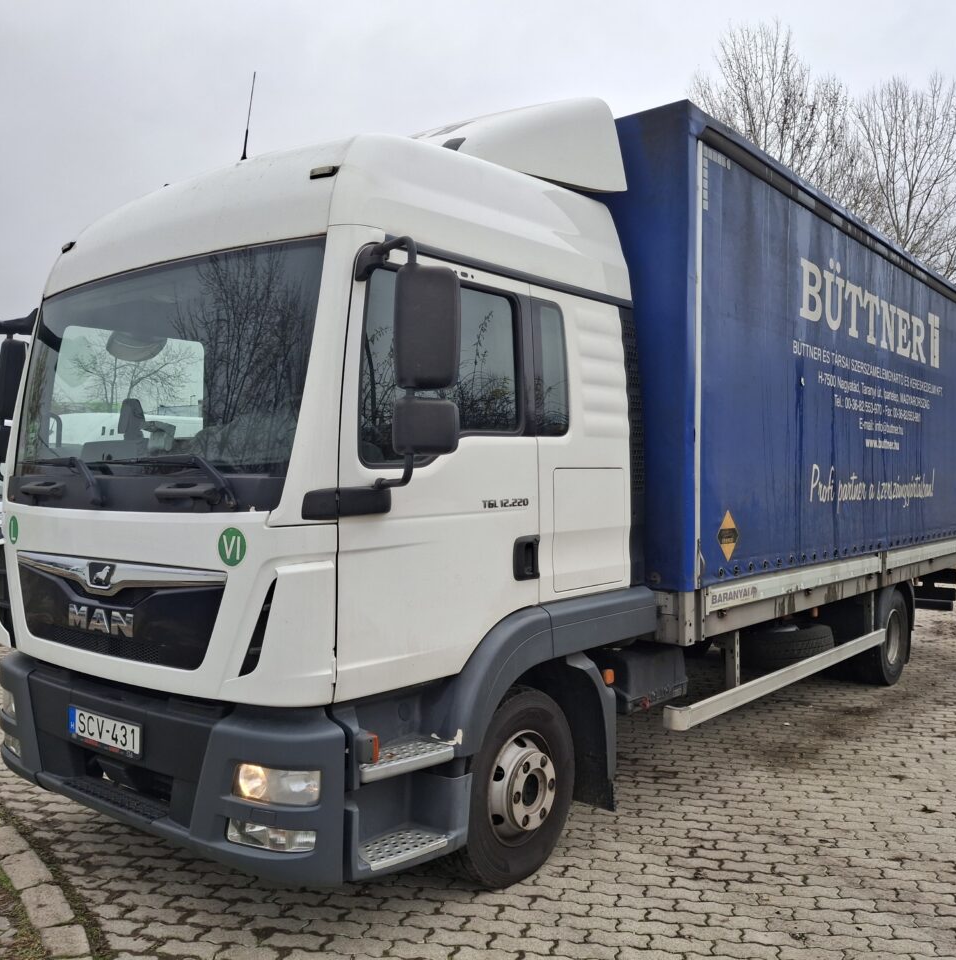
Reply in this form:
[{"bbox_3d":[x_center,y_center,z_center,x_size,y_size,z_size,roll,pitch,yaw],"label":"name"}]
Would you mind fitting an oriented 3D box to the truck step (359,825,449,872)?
[{"bbox_3d":[-0.285,1.316,3.285,0.370,0.040,0.160,0,0,-43],"label":"truck step"}]

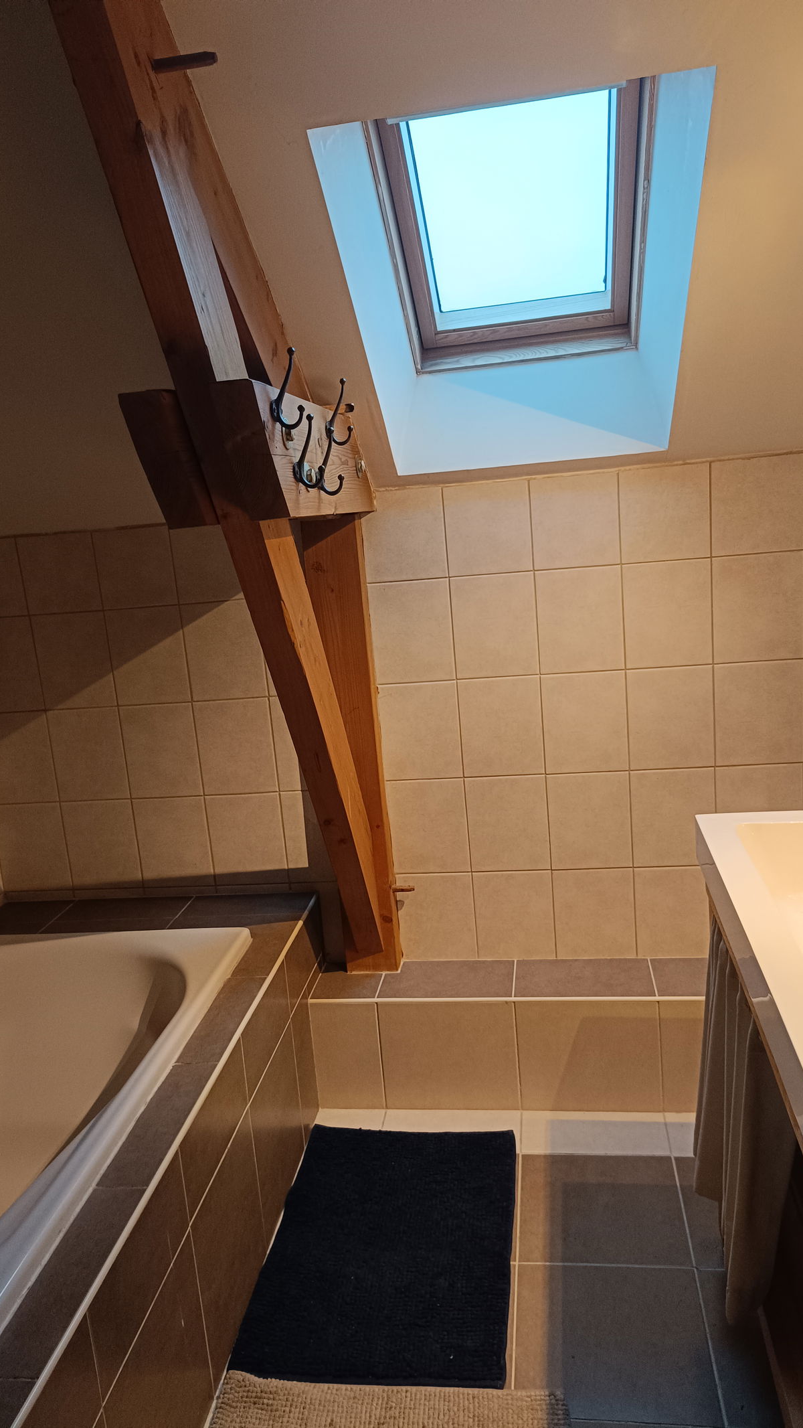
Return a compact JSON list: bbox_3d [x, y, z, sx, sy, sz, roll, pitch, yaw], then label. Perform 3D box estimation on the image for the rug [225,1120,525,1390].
[{"bbox_3d":[-0.019,1.063,2.030,0.484,0.018,0.702,-3,12,9],"label":"rug"}]

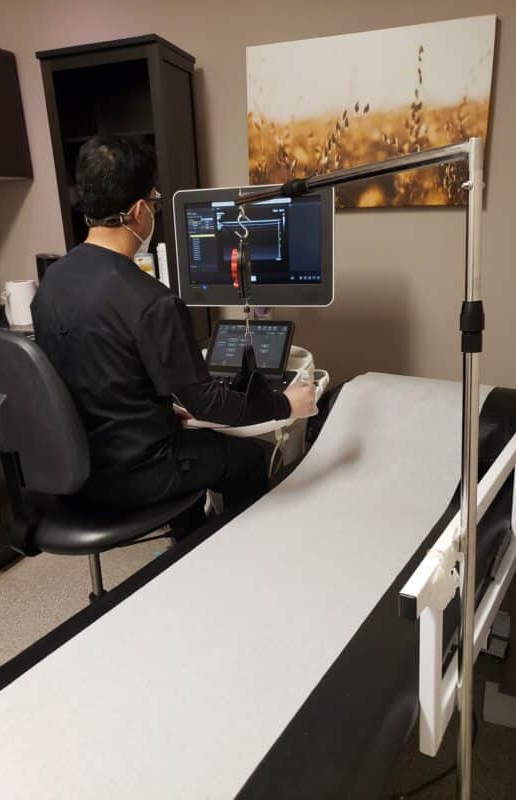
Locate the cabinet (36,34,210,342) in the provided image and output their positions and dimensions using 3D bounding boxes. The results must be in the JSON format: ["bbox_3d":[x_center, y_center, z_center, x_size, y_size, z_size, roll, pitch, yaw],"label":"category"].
[{"bbox_3d":[-0.500,-0.405,2.634,0.490,1.970,0.370,2,18,17],"label":"cabinet"}]

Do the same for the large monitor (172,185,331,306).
[{"bbox_3d":[-0.012,-0.498,1.970,0.540,0.374,0.060,3,16,20],"label":"large monitor"}]

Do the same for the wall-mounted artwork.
[{"bbox_3d":[0.406,-1.063,2.317,0.914,0.610,0.035,2,18,17],"label":"wall-mounted artwork"}]

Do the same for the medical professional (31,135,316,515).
[{"bbox_3d":[-0.236,0.061,1.692,0.650,1.470,0.700,13,23,42],"label":"medical professional"}]

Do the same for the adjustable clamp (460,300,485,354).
[{"bbox_3d":[0.372,-0.127,1.048,0.042,0.096,0.042,2,18,17],"label":"adjustable clamp"}]

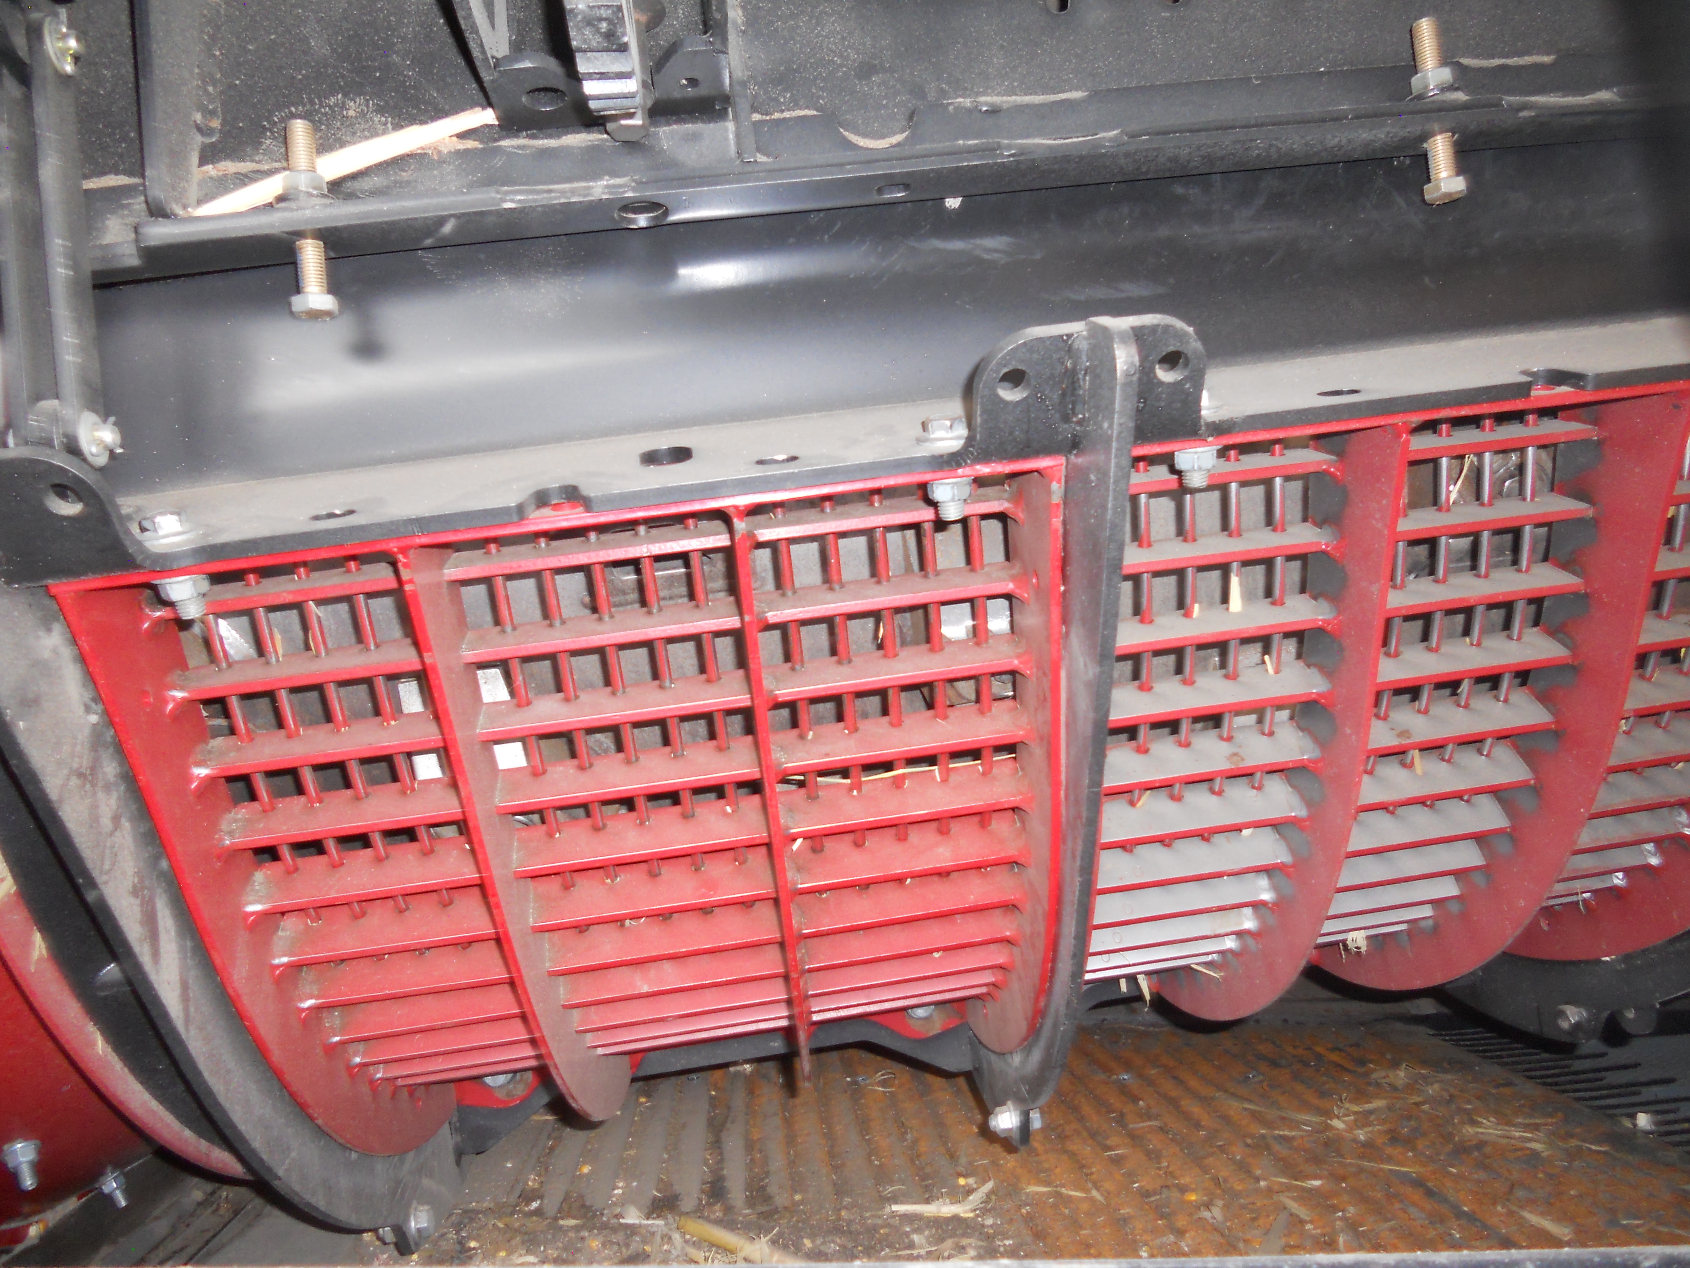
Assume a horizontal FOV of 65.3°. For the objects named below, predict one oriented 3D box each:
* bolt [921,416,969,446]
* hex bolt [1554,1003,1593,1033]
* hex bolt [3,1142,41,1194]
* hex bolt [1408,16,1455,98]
[{"bbox_3d":[0.046,-0.095,0.613,0.024,0.011,0.024,-7,14,0],"label":"bolt"},{"bbox_3d":[0.580,0.306,1.050,0.020,0.023,0.023,-9,0,-6],"label":"hex bolt"},{"bbox_3d":[-0.514,0.333,0.825,0.021,0.025,0.021,-32,-27,0],"label":"hex bolt"},{"bbox_3d":[0.289,-0.284,0.650,0.021,0.037,0.021,-7,-1,0],"label":"hex bolt"}]

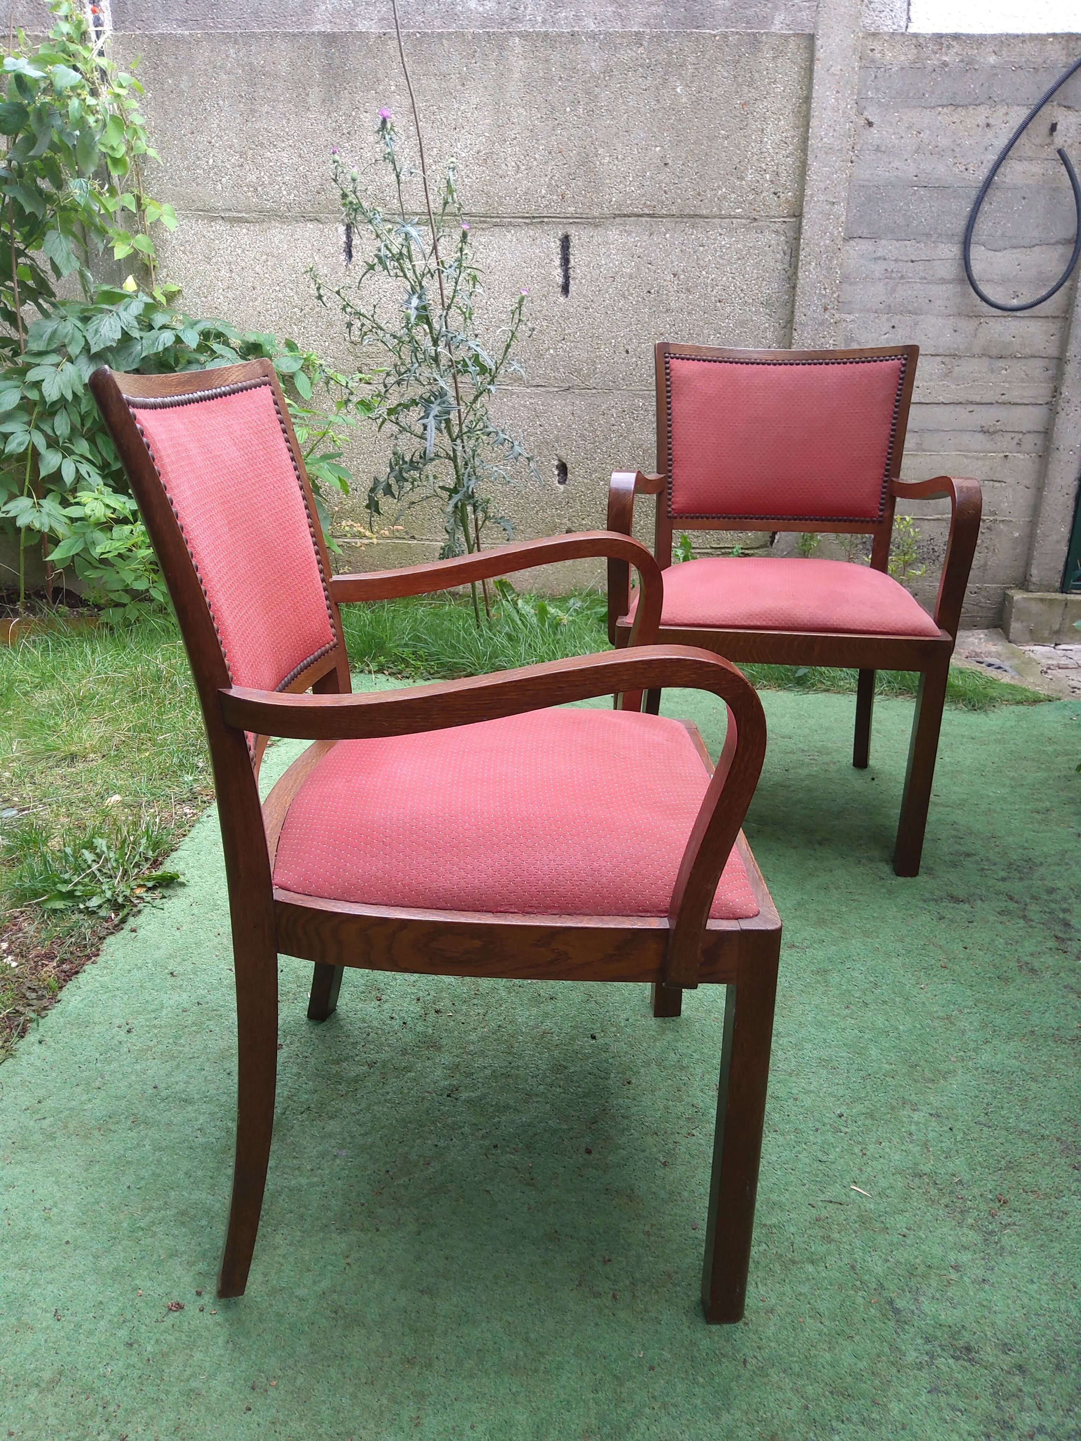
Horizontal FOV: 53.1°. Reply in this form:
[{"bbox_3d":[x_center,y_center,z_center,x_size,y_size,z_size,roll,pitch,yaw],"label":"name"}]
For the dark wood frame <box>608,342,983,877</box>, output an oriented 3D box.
[{"bbox_3d":[0.429,-0.237,1.982,0.580,0.850,0.530,3,20,8],"label":"dark wood frame"}]

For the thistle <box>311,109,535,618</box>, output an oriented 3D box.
[{"bbox_3d":[-0.313,-0.929,3.067,0.600,1.410,0.500,0,20,0],"label":"thistle"}]

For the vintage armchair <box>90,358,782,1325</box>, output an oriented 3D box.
[{"bbox_3d":[-0.070,0.076,1.115,0.530,0.850,0.580,0,20,0],"label":"vintage armchair"}]

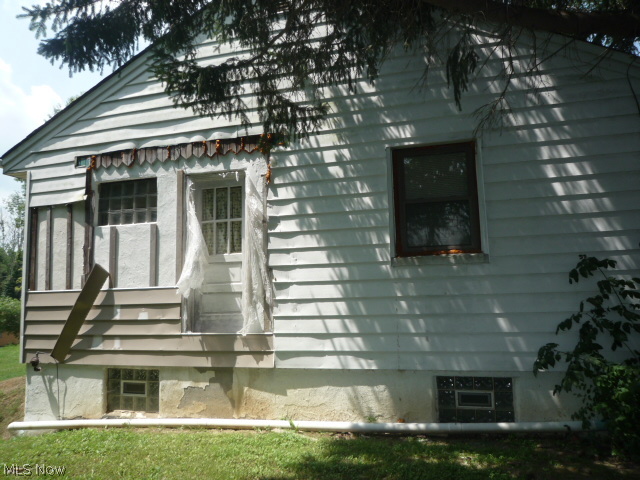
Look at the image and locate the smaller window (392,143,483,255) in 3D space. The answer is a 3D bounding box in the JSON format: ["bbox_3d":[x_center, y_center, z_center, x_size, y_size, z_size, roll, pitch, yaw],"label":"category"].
[{"bbox_3d":[1.364,-0.469,5.425,0.957,1.297,0.100,-3,-6,13],"label":"smaller window"}]

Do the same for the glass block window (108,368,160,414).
[{"bbox_3d":[-2.531,2.032,6.270,0.791,0.588,0.100,-3,-6,13],"label":"glass block window"}]

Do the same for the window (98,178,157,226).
[{"bbox_3d":[-2.699,-0.521,6.493,0.963,0.619,0.100,-3,-6,13],"label":"window"}]

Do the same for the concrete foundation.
[{"bbox_3d":[-0.597,1.929,5.787,7.263,0.698,0.250,-3,-6,13],"label":"concrete foundation"}]

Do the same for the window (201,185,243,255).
[{"bbox_3d":[-1.318,-0.257,6.256,0.629,0.938,0.060,-3,-6,13],"label":"window"}]

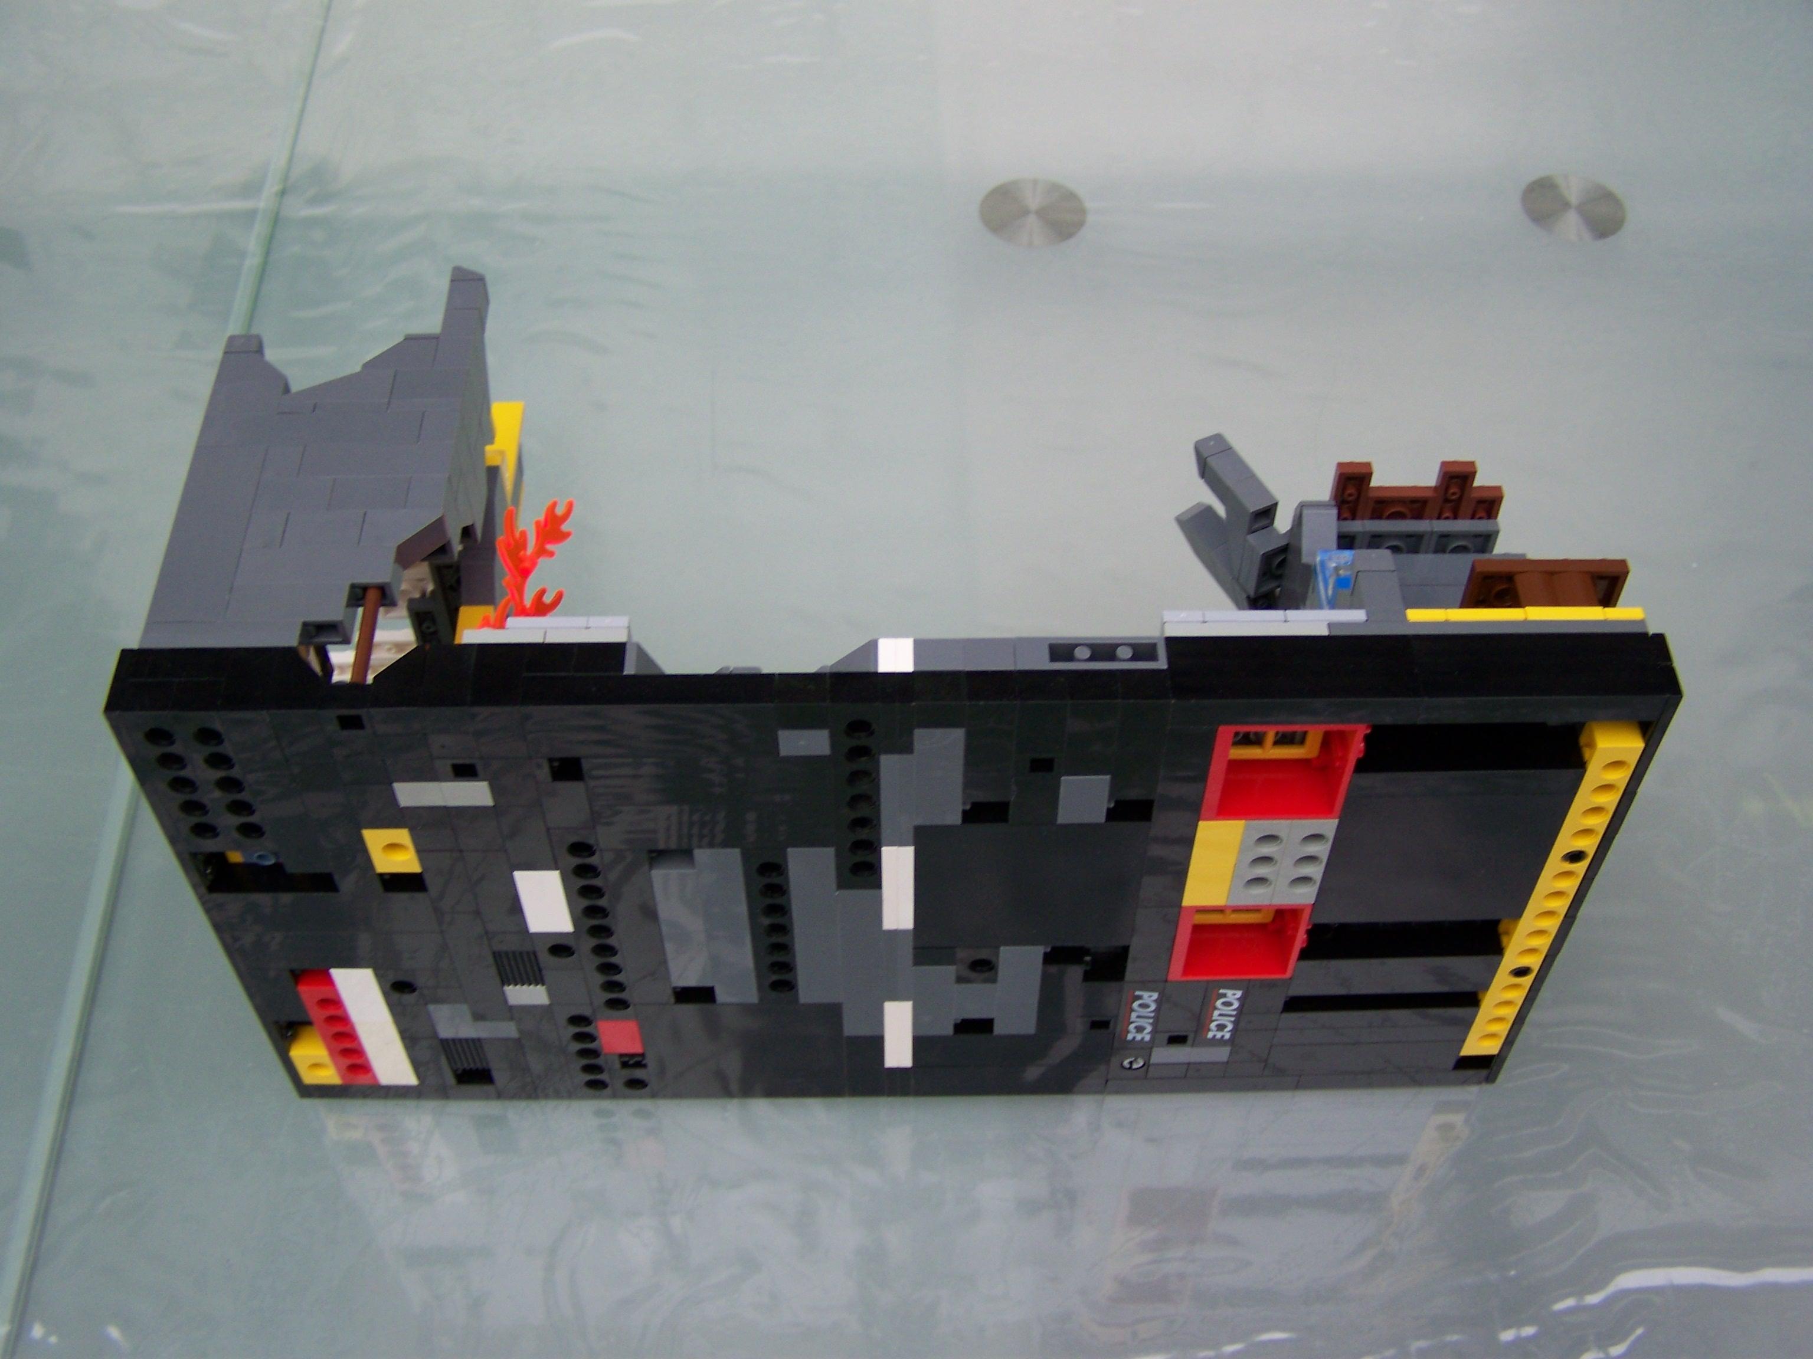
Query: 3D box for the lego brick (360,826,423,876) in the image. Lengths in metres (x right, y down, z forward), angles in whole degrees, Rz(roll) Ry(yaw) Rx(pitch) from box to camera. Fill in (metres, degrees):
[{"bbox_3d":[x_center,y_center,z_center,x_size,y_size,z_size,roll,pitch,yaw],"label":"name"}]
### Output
[{"bbox_3d":[-0.105,0.032,0.408,0.010,0.016,0.008,-1,51,-1],"label":"lego brick"}]

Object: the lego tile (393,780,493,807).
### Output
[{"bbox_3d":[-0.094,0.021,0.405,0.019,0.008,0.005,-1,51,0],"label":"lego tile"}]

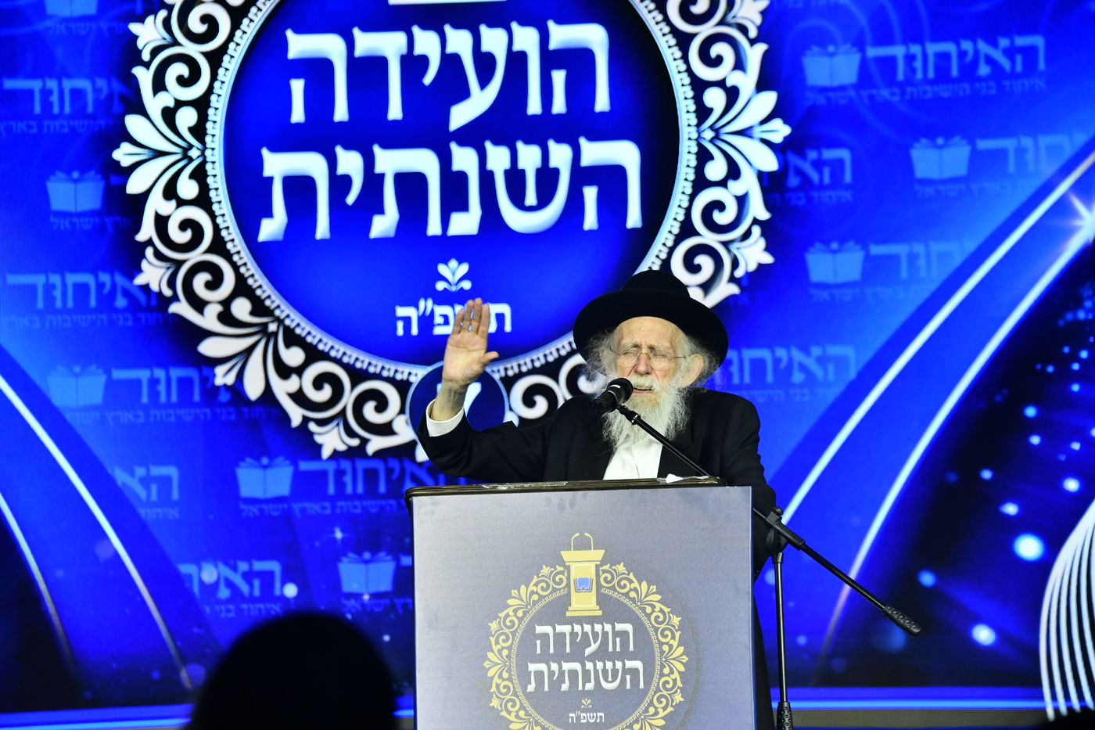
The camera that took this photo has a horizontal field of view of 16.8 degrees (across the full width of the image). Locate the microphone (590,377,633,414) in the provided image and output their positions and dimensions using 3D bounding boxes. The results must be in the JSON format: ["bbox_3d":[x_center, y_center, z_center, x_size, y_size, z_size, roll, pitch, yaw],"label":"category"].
[{"bbox_3d":[0.131,0.067,7.600,0.050,0.050,0.145,-3,15,30],"label":"microphone"}]

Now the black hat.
[{"bbox_3d":[0.220,-0.097,7.770,0.322,0.135,0.350,0,-29,8],"label":"black hat"}]

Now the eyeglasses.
[{"bbox_3d":[0.209,-0.018,7.710,0.138,0.045,0.135,6,3,7],"label":"eyeglasses"}]

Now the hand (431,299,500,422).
[{"bbox_3d":[-0.162,-0.007,7.600,0.113,0.262,0.080,16,0,1],"label":"hand"}]

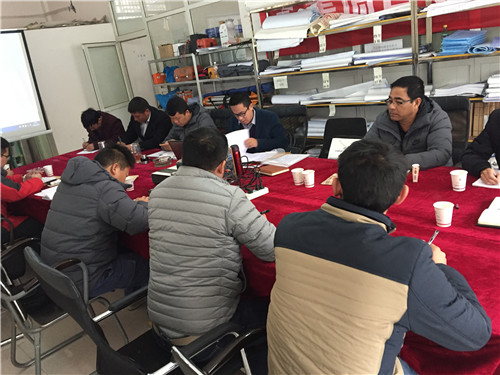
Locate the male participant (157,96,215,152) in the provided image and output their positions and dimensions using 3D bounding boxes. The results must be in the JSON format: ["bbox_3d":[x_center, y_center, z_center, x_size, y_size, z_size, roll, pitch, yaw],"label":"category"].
[{"bbox_3d":[-0.475,-0.196,3.564,0.560,1.220,0.780,5,23,36],"label":"male participant"}]

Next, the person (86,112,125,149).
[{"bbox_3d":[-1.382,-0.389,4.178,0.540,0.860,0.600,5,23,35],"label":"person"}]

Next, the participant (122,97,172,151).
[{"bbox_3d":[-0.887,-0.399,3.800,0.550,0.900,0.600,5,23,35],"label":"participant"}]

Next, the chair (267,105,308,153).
[{"bbox_3d":[0.168,-0.084,3.282,0.560,1.030,0.600,5,23,35],"label":"chair"}]

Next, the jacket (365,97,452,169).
[{"bbox_3d":[0.919,-0.200,2.389,0.600,0.640,0.480,5,23,36],"label":"jacket"}]

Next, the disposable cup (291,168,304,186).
[{"bbox_3d":[0.282,-0.059,2.427,0.075,0.086,0.075,-8,17,2],"label":"disposable cup"}]

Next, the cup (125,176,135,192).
[{"bbox_3d":[-0.816,-0.024,2.840,0.075,0.086,0.075,-8,17,0],"label":"cup"}]

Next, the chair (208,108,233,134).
[{"bbox_3d":[-0.381,-0.129,3.670,0.560,1.000,0.600,5,23,36],"label":"chair"}]

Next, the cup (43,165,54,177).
[{"bbox_3d":[-1.602,-0.135,3.339,0.072,0.081,0.072,5,23,36],"label":"cup"}]

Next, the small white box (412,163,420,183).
[{"bbox_3d":[0.865,-0.073,2.178,0.025,0.085,0.053,1,20,30],"label":"small white box"}]

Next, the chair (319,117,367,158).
[{"bbox_3d":[0.651,-0.008,3.168,0.470,0.940,0.560,7,22,41],"label":"chair"}]

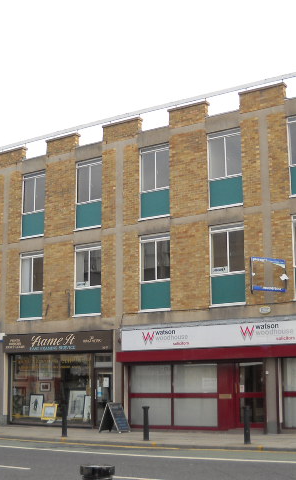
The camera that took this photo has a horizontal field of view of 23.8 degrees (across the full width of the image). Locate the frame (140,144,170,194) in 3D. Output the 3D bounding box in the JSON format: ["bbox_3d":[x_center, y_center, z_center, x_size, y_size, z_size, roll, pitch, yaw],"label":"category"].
[{"bbox_3d":[0.241,-2.391,23.381,1.168,1.540,0.100,-8,-14,33],"label":"frame"}]

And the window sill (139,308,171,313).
[{"bbox_3d":[0.232,2.347,23.538,1.259,0.065,0.140,-8,-14,32],"label":"window sill"}]

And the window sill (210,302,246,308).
[{"bbox_3d":[2.317,1.862,20.174,1.160,0.080,0.150,-8,-14,32],"label":"window sill"}]

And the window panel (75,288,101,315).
[{"bbox_3d":[-2.063,2.128,24.196,1.130,0.880,0.060,-8,-14,33],"label":"window panel"}]

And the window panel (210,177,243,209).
[{"bbox_3d":[2.450,-1.489,21.929,1.130,0.880,0.060,-8,-14,33],"label":"window panel"}]

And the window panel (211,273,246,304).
[{"bbox_3d":[2.440,1.479,21.104,1.134,0.830,0.060,-8,-14,33],"label":"window panel"}]

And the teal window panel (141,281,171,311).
[{"bbox_3d":[0.259,1.885,23.697,1.181,0.905,0.050,-8,-14,32],"label":"teal window panel"}]

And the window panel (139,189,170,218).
[{"bbox_3d":[0.223,-1.135,22.254,1.070,0.820,0.060,-8,-14,32],"label":"window panel"}]

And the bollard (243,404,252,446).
[{"bbox_3d":[2.534,4.690,17.782,0.225,0.960,0.225,0,-12,0],"label":"bollard"}]

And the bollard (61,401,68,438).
[{"bbox_3d":[-2.483,5.461,21.149,0.225,0.960,0.225,0,-12,0],"label":"bollard"}]

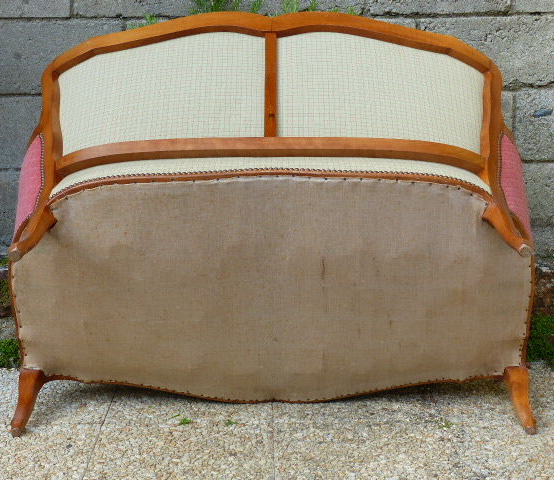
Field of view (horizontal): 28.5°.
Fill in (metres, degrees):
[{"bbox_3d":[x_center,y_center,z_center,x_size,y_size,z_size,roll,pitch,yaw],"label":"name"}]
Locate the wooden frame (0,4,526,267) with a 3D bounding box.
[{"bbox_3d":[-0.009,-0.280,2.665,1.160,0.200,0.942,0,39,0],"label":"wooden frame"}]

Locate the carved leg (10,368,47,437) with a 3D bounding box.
[{"bbox_3d":[-0.594,0.384,2.635,0.065,0.060,0.195,0,30,0],"label":"carved leg"}]

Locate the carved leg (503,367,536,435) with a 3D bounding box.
[{"bbox_3d":[0.584,0.384,2.635,0.065,0.060,0.195,0,30,0],"label":"carved leg"}]

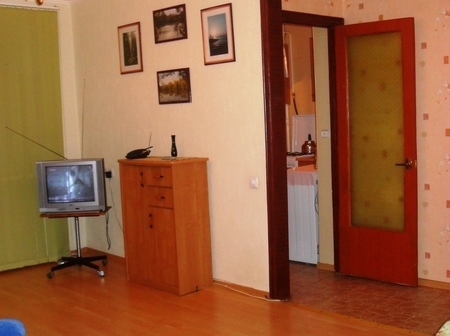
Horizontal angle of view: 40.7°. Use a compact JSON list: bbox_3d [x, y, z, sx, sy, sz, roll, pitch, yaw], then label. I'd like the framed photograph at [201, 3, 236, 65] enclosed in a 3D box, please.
[{"bbox_3d":[-0.046,-1.003,4.594,0.022,0.423,0.336,-8,8,-44],"label":"framed photograph"}]

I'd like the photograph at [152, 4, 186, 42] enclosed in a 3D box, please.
[{"bbox_3d":[-0.441,-1.172,4.969,0.022,0.271,0.411,-8,8,-44],"label":"photograph"}]

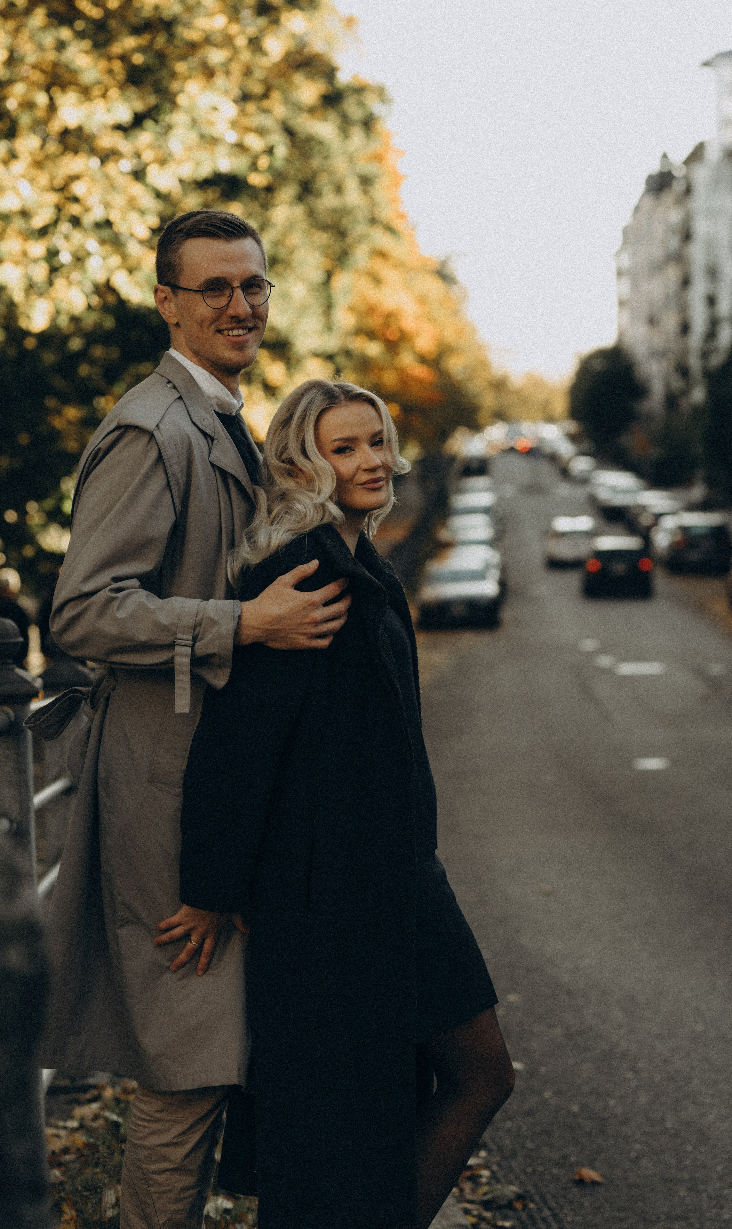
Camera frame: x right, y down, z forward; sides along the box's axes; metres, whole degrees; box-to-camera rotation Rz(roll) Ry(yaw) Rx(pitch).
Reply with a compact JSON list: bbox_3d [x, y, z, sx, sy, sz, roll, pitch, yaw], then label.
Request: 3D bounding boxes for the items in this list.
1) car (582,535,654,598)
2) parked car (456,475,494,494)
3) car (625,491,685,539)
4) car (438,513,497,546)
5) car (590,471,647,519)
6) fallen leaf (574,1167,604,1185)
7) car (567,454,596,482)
[{"bbox_3d":[6.330,-1.271,73.843,1.780,1.460,4.200,-2,4,3],"label":"car"},{"bbox_3d":[5.298,-5.868,140.642,1.800,1.480,4.400,-2,4,3],"label":"parked car"},{"bbox_3d":[10.471,-3.593,105.189,1.820,1.550,4.500,-2,4,3],"label":"car"},{"bbox_3d":[3.232,-2.455,92.192,1.800,1.460,4.500,-2,4,3],"label":"car"},{"bbox_3d":[10.002,-4.707,115.762,1.930,1.780,4.700,-2,4,3],"label":"car"},{"bbox_3d":[0.537,1.353,7.000,0.075,0.028,0.080,-2,1,0],"label":"fallen leaf"},{"bbox_3d":[14.059,-9.491,189.139,1.800,1.550,4.400,-2,4,3],"label":"car"}]

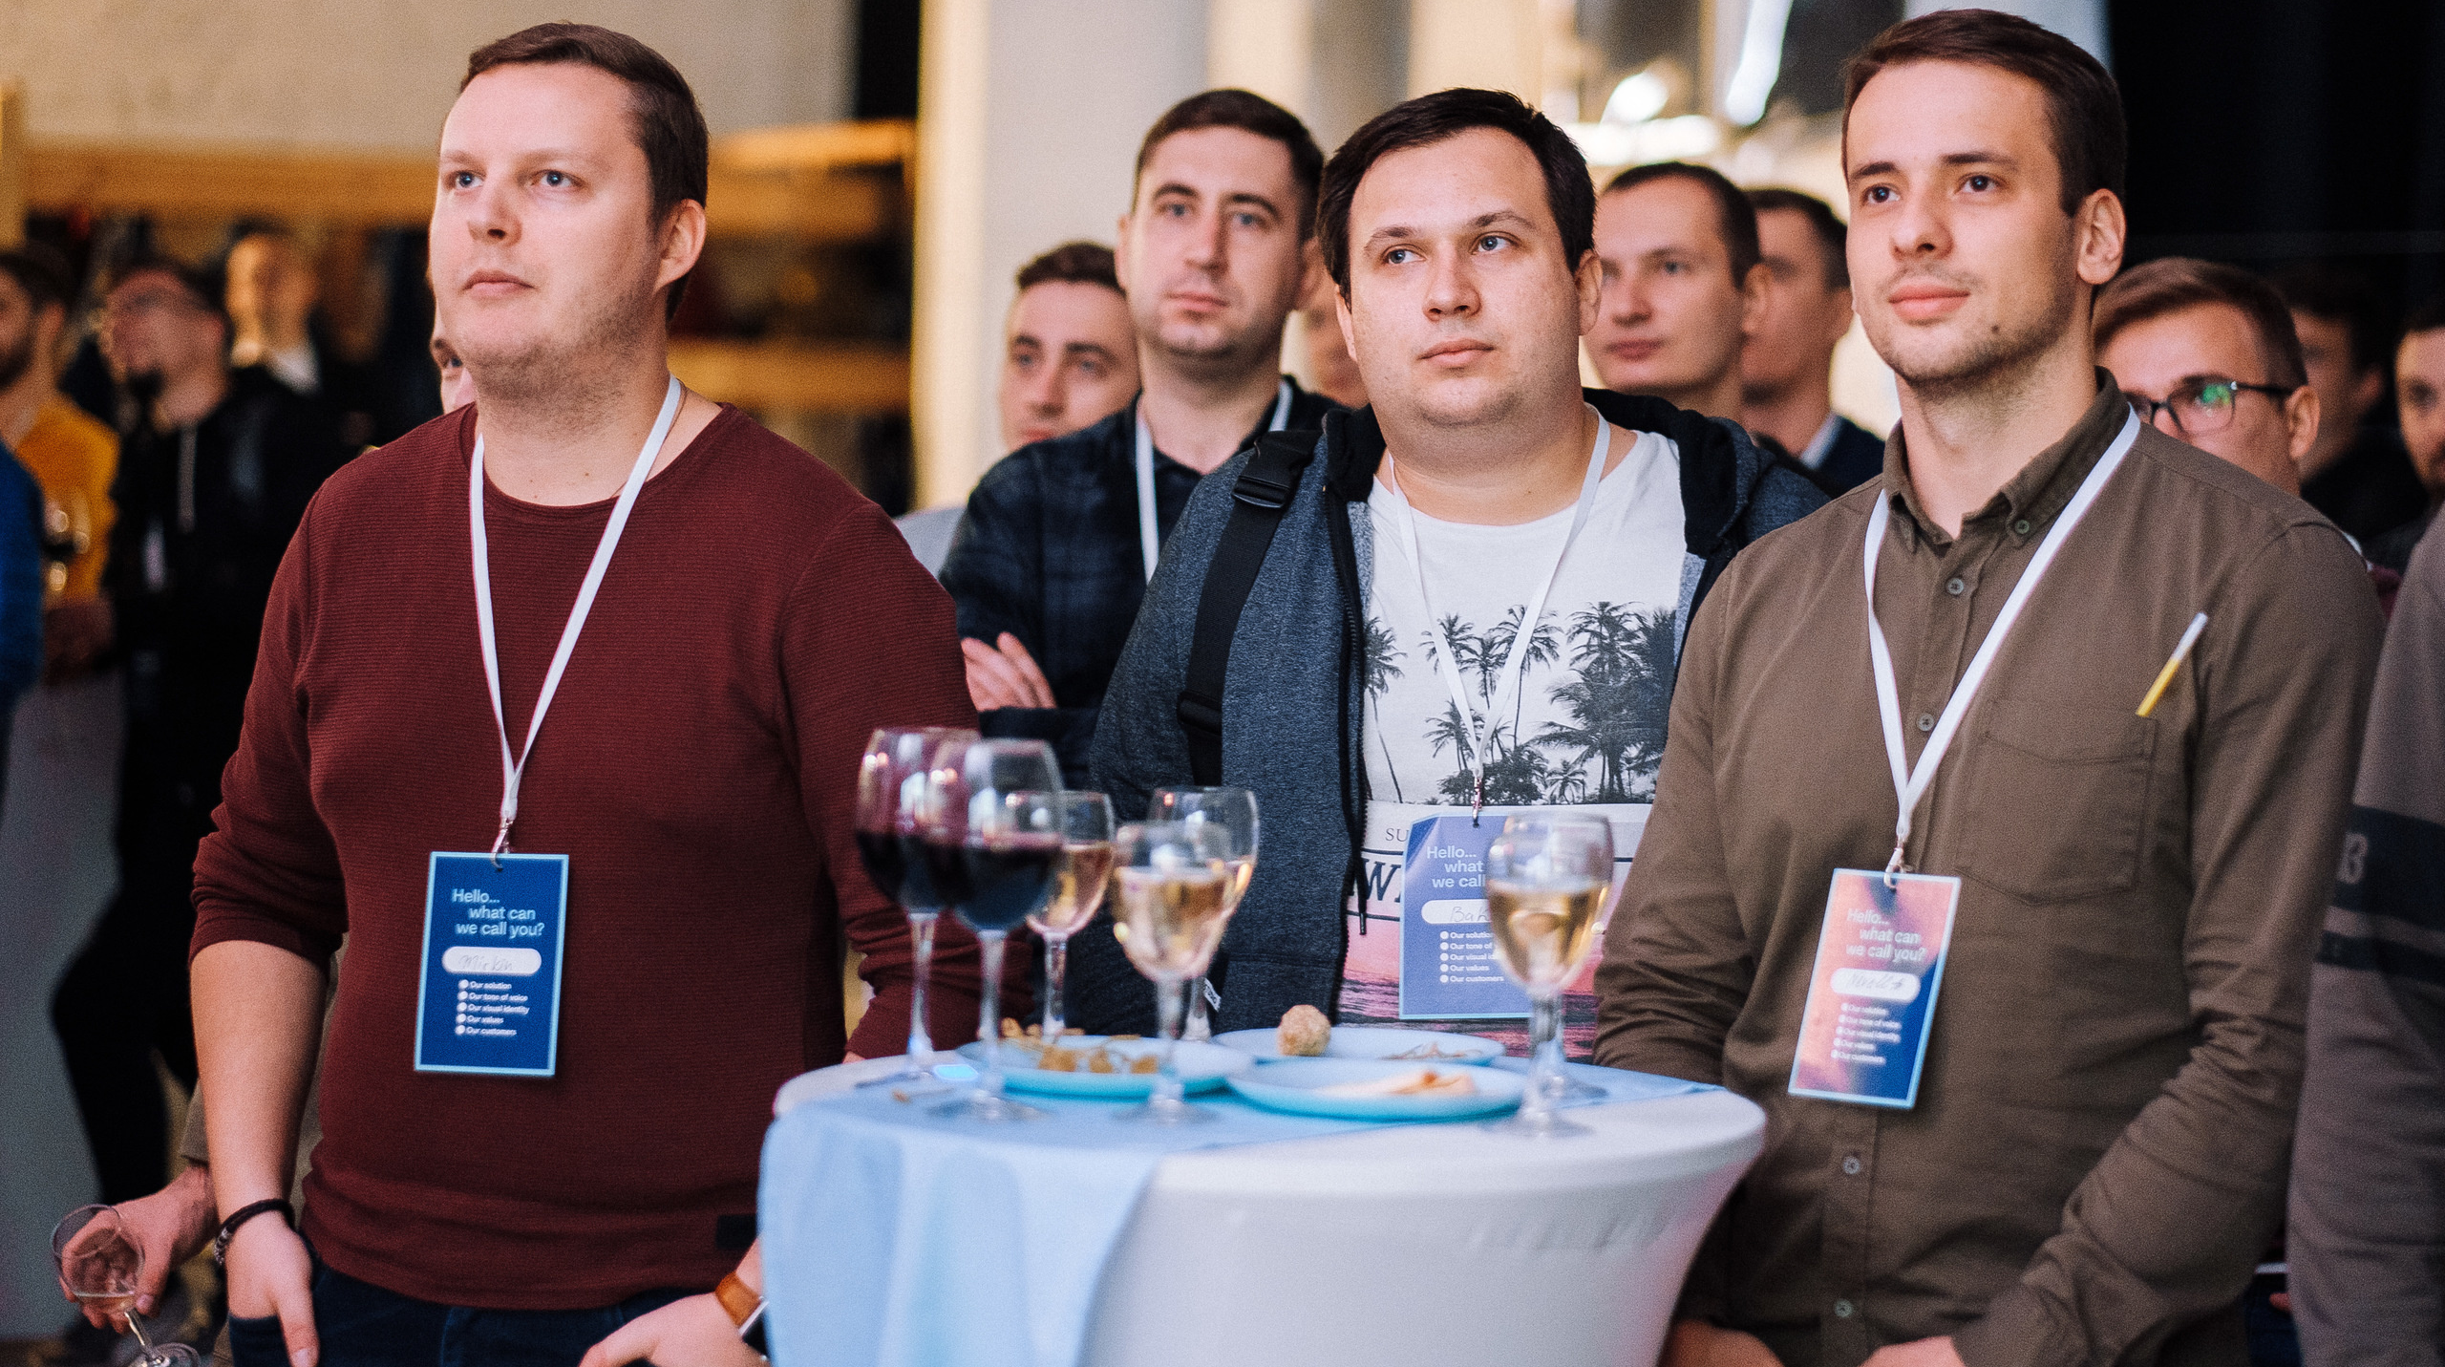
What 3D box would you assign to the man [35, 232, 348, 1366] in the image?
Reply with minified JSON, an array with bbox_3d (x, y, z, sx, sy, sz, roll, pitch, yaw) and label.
[{"bbox_3d":[-1.584,0.179,8.897,0.420,1.678,0.520,-1,4,-41],"label":"man"}]

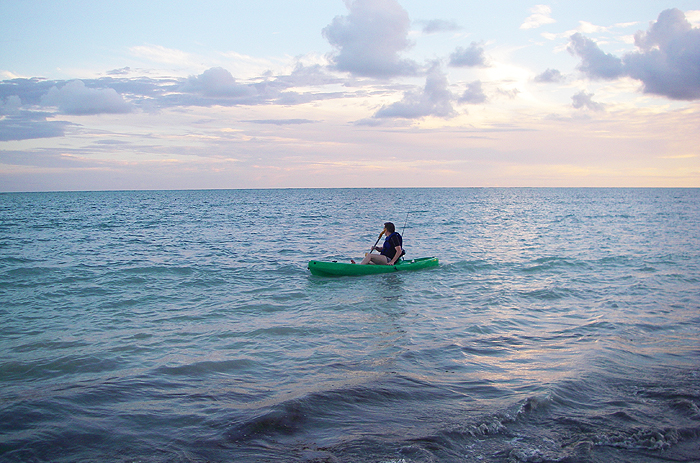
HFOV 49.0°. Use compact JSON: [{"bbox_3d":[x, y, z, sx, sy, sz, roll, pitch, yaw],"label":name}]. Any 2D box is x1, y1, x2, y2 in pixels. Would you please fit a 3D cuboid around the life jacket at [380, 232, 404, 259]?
[{"bbox_3d":[0.852,0.289,15.654,0.310,0.530,0.450,10,0,-16],"label":"life jacket"}]

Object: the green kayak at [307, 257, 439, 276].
[{"bbox_3d":[0.504,0.712,15.500,2.830,0.350,0.740,-2,3,-22],"label":"green kayak"}]

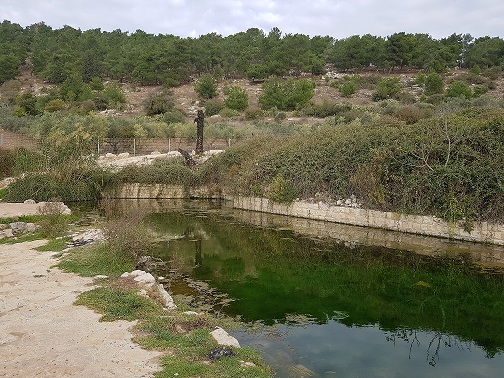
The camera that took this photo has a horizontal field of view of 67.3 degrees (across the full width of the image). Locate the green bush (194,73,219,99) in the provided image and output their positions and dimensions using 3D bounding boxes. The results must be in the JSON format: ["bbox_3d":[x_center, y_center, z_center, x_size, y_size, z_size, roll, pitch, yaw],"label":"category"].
[{"bbox_3d":[-7.921,-17.785,66.000,4.058,4.100,3.700,0,3,-7],"label":"green bush"}]

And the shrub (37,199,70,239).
[{"bbox_3d":[-4.499,0.642,8.600,0.749,0.890,0.720,-2,4,-28],"label":"shrub"}]

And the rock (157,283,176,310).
[{"bbox_3d":[-1.032,1.284,4.550,0.150,0.190,0.420,-2,4,-24],"label":"rock"}]

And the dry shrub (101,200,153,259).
[{"bbox_3d":[-2.307,0.701,7.000,0.933,1.051,0.900,-1,4,-18],"label":"dry shrub"}]

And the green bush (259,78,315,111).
[{"bbox_3d":[5.247,-14.292,58.000,8.322,4.804,6.000,0,3,5],"label":"green bush"}]

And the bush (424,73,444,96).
[{"bbox_3d":[32.273,-18.404,67.000,3.433,4.162,3.200,2,4,26],"label":"bush"}]

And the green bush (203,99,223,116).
[{"bbox_3d":[-5.384,-11.364,53.000,2.987,2.469,2.800,0,3,-6],"label":"green bush"}]

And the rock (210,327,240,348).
[{"bbox_3d":[-0.254,1.415,3.620,0.270,0.120,0.160,3,5,41],"label":"rock"}]

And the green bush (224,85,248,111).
[{"bbox_3d":[-2.328,-13.706,57.000,3.505,3.836,3.200,0,3,-2],"label":"green bush"}]

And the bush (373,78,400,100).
[{"bbox_3d":[22.704,-16.717,64.000,4.591,3.645,4.000,1,4,20],"label":"bush"}]

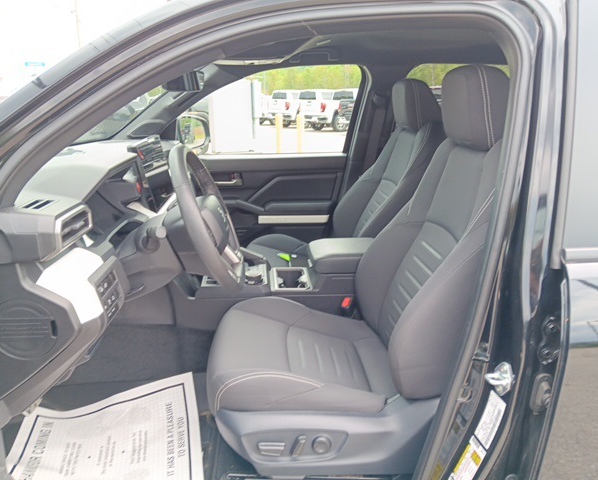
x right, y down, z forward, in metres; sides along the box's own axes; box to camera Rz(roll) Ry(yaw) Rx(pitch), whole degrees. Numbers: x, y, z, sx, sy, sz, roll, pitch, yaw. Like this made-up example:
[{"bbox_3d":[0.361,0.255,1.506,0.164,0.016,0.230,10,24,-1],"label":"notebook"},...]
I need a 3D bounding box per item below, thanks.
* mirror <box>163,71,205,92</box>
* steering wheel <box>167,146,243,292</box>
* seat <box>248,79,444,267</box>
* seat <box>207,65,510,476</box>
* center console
[{"bbox_3d":[-0.343,-0.475,1.441,0.042,0.066,0.235,5,17,16],"label":"mirror"},{"bbox_3d":[-0.238,-0.043,1.168,0.100,0.380,0.380,-21,16,2],"label":"steering wheel"},{"bbox_3d":[0.178,-0.157,1.953,0.810,0.950,0.540,-1,16,-3],"label":"seat"},{"bbox_3d":[0.169,0.051,1.238,0.810,0.950,0.540,-1,16,-3],"label":"seat"},{"bbox_3d":[-0.026,0.149,1.643,0.860,0.310,0.250,-1,16,-3],"label":"center console"}]

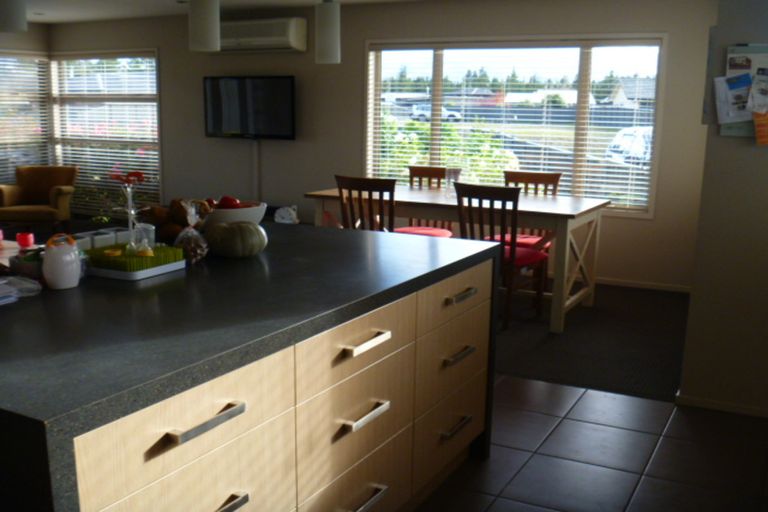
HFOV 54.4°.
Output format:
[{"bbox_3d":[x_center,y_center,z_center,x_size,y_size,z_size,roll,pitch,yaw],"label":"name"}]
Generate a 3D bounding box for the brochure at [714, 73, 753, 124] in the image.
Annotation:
[{"bbox_3d":[1.568,-0.703,3.345,0.148,0.205,0.010,-2,7,30],"label":"brochure"}]

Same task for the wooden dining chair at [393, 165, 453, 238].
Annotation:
[{"bbox_3d":[0.293,-0.239,6.258,0.490,0.960,0.560,7,12,29],"label":"wooden dining chair"}]

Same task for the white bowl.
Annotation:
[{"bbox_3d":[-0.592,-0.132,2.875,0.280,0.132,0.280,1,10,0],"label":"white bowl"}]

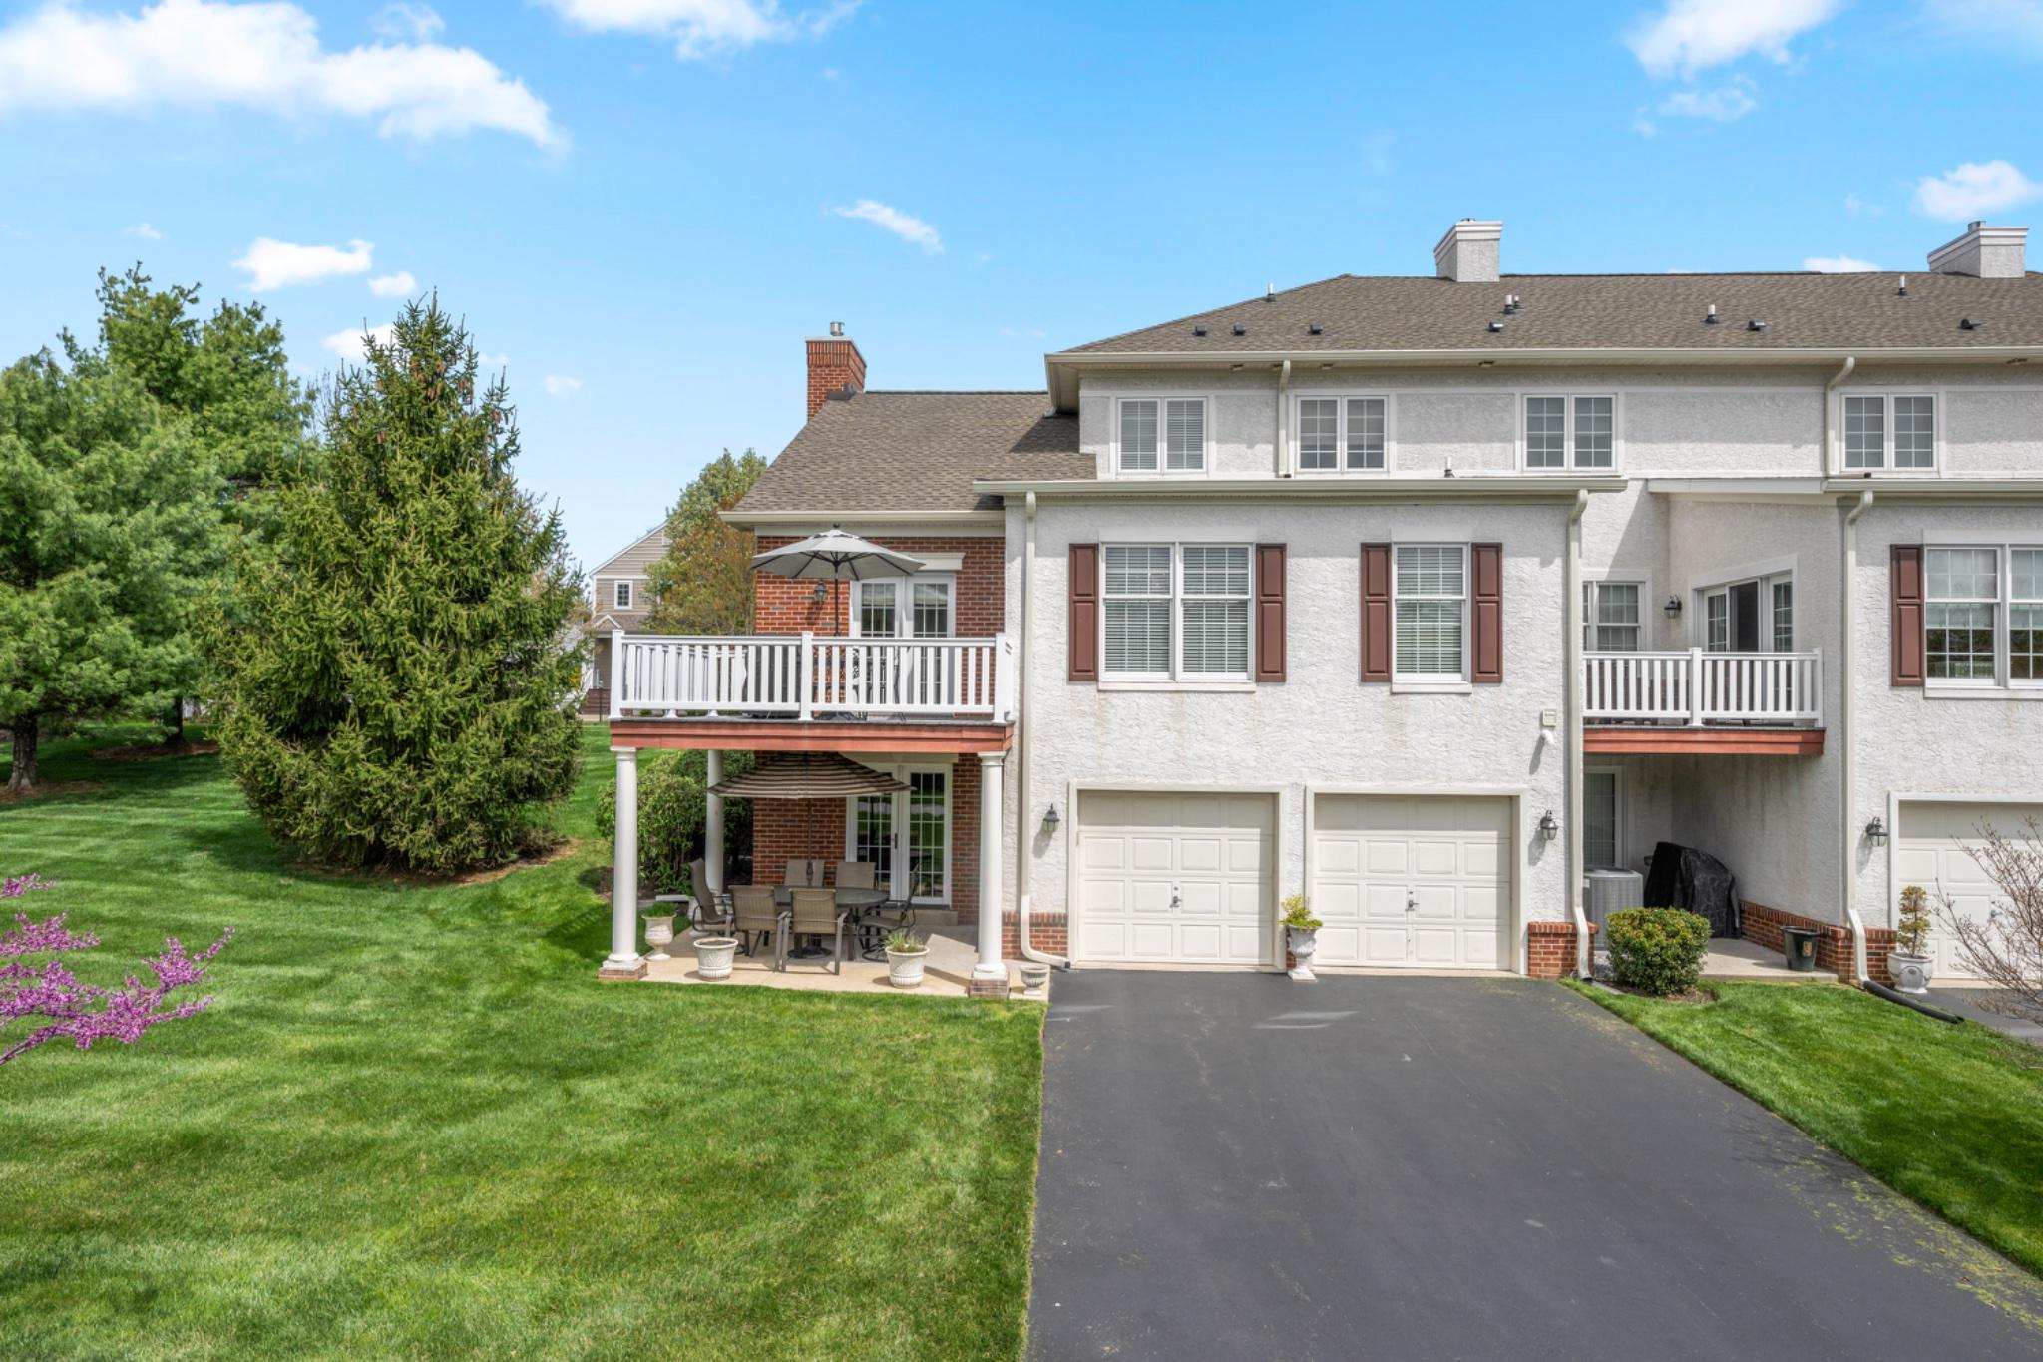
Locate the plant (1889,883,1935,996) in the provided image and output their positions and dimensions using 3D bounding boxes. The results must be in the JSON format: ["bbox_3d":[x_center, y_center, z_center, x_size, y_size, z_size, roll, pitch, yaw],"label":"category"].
[{"bbox_3d":[10.315,2.973,12.489,0.440,1.206,0.440,0,-1,3],"label":"plant"}]

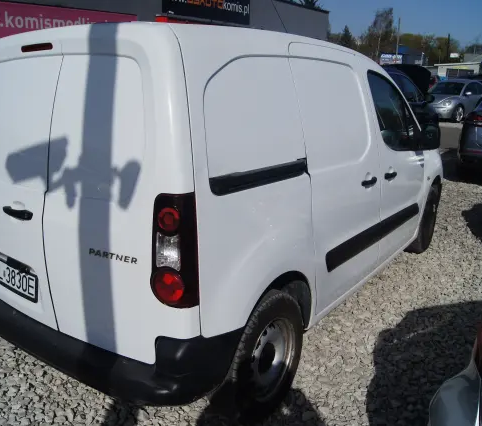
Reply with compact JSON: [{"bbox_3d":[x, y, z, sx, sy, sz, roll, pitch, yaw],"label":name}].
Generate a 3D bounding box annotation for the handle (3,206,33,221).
[{"bbox_3d":[-1.027,0.007,2.204,0.215,0.058,0.055,10,17,35],"label":"handle"}]

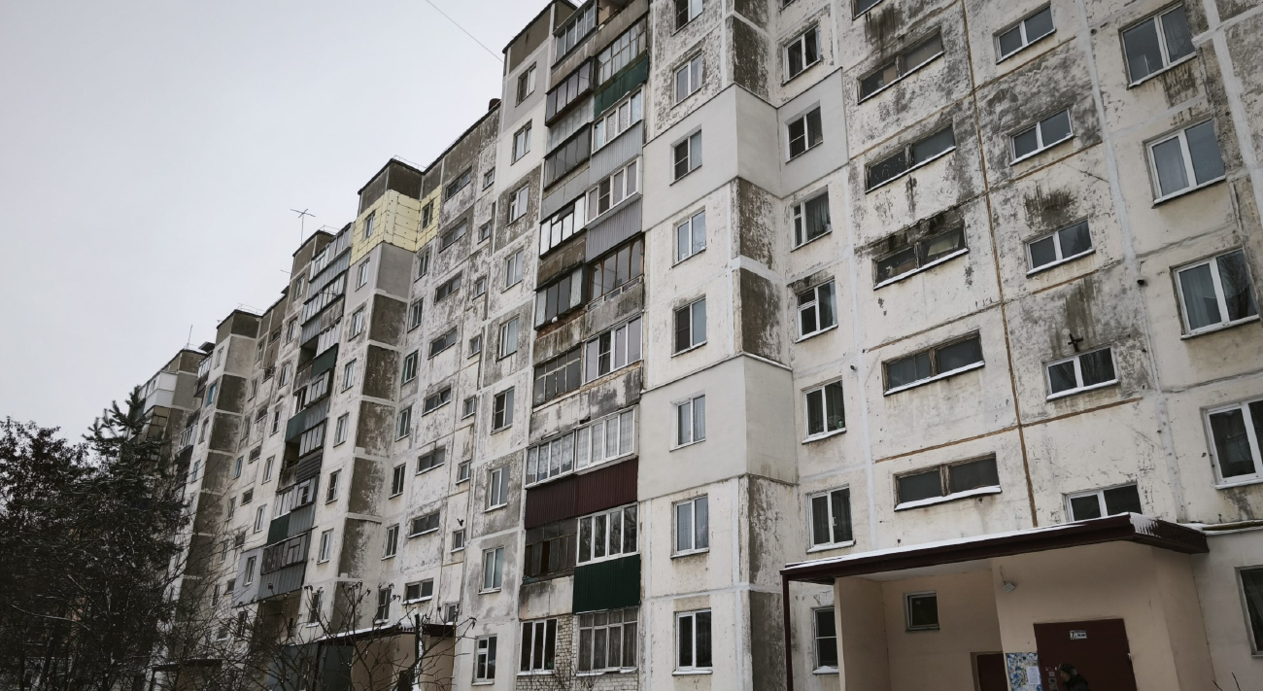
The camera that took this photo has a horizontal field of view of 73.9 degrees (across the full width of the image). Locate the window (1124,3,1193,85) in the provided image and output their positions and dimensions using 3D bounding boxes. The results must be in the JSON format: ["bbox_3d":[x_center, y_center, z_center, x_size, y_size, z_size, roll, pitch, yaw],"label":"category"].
[{"bbox_3d":[11.181,-6.439,17.744,0.200,1.483,1.387,17,-26,-37],"label":"window"}]

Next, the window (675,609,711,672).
[{"bbox_3d":[1.609,7.645,21.636,0.180,1.534,1.478,17,-25,-36],"label":"window"}]

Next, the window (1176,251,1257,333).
[{"bbox_3d":[11.244,-1.015,16.194,0.150,1.370,1.230,17,-25,-38],"label":"window"}]

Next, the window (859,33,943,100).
[{"bbox_3d":[7.466,-7.739,23.411,0.150,0.750,2.570,17,-25,-38],"label":"window"}]

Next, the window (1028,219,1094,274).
[{"bbox_3d":[8.951,-2.083,17.542,0.150,0.700,1.300,18,-27,-36],"label":"window"}]

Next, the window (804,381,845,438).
[{"bbox_3d":[4.957,1.656,21.574,0.150,1.340,1.280,17,-26,-35],"label":"window"}]

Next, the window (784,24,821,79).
[{"bbox_3d":[5.396,-9.185,26.515,0.180,1.391,1.462,17,-25,-36],"label":"window"}]

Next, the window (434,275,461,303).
[{"bbox_3d":[-9.248,-2.813,42.195,0.150,0.760,2.570,17,-25,-38],"label":"window"}]

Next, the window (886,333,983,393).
[{"bbox_3d":[7.290,0.454,20.385,0.180,0.849,2.705,17,-25,-36],"label":"window"}]

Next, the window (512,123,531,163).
[{"bbox_3d":[-4.691,-8.601,35.711,0.150,1.390,1.300,17,-25,-38],"label":"window"}]

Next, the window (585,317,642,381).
[{"bbox_3d":[-0.601,0.182,27.372,0.180,1.523,3.081,17,-25,-36],"label":"window"}]

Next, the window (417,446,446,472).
[{"bbox_3d":[-8.877,5.033,37.131,0.150,0.780,2.550,17,-26,-35],"label":"window"}]

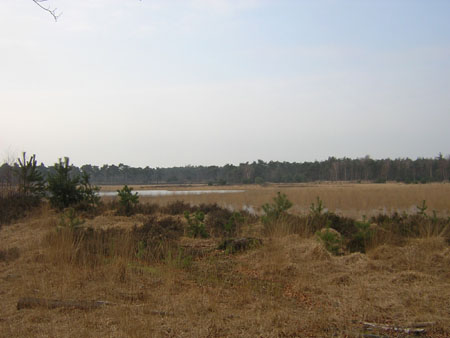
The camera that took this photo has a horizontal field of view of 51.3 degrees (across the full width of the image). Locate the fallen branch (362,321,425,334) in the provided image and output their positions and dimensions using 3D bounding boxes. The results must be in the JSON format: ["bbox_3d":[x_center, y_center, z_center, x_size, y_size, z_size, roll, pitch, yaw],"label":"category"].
[{"bbox_3d":[1.792,1.676,4.950,0.706,0.070,0.100,0,-1,21],"label":"fallen branch"}]

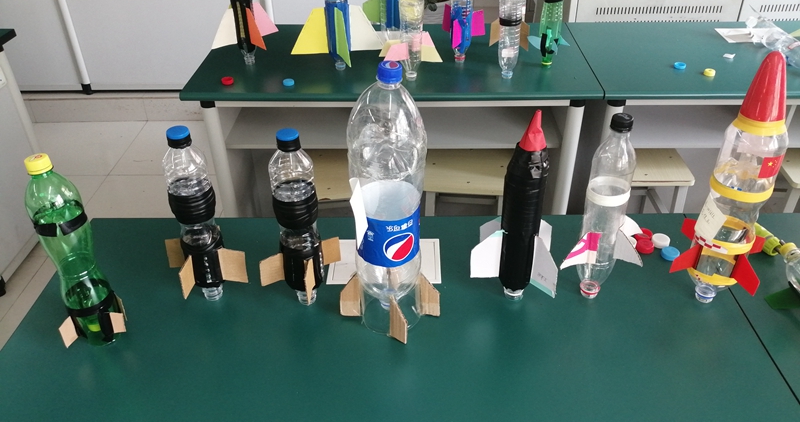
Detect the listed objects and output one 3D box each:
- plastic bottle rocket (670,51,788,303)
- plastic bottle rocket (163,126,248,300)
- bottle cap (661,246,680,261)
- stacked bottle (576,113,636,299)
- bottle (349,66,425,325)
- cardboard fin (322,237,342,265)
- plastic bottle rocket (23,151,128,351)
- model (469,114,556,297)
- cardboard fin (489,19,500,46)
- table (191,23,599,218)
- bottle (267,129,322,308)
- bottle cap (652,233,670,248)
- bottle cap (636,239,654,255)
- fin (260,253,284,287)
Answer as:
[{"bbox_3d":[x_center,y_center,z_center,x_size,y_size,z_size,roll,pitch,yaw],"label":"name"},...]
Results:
[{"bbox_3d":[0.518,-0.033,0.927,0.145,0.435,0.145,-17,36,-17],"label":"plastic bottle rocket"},{"bbox_3d":[-0.326,0.016,0.967,0.140,0.327,0.140,11,36,12],"label":"plastic bottle rocket"},{"bbox_3d":[0.508,0.080,1.127,0.033,0.014,0.033,0,36,1],"label":"bottle cap"},{"bbox_3d":[0.298,0.007,0.873,0.065,0.308,0.065,-1,34,1],"label":"stacked bottle"},{"bbox_3d":[-0.015,0.003,0.871,0.110,0.454,0.110,1,36,-1],"label":"bottle"},{"bbox_3d":[-0.116,0.068,1.016,0.040,0.054,0.005,-14,38,-18],"label":"cardboard fin"},{"bbox_3d":[-0.487,0.067,0.897,0.100,0.332,0.095,-13,37,-20],"label":"plastic bottle rocket"},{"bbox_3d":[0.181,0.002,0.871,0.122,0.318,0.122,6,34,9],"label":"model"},{"bbox_3d":[0.256,-0.481,1.619,0.034,0.066,0.005,-3,34,-5],"label":"cardboard fin"},{"bbox_3d":[-0.012,-0.191,2.178,1.210,0.780,0.590,0,36,1],"label":"table"},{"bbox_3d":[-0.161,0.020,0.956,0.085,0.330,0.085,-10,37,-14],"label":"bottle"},{"bbox_3d":[0.458,0.051,1.049,0.031,0.013,0.031,0,34,0],"label":"bottle cap"},{"bbox_3d":[0.467,0.069,1.143,0.033,0.014,0.033,0,36,1],"label":"bottle cap"},{"bbox_3d":[-0.186,0.086,0.877,0.038,0.047,0.005,-18,38,-24],"label":"fin"}]

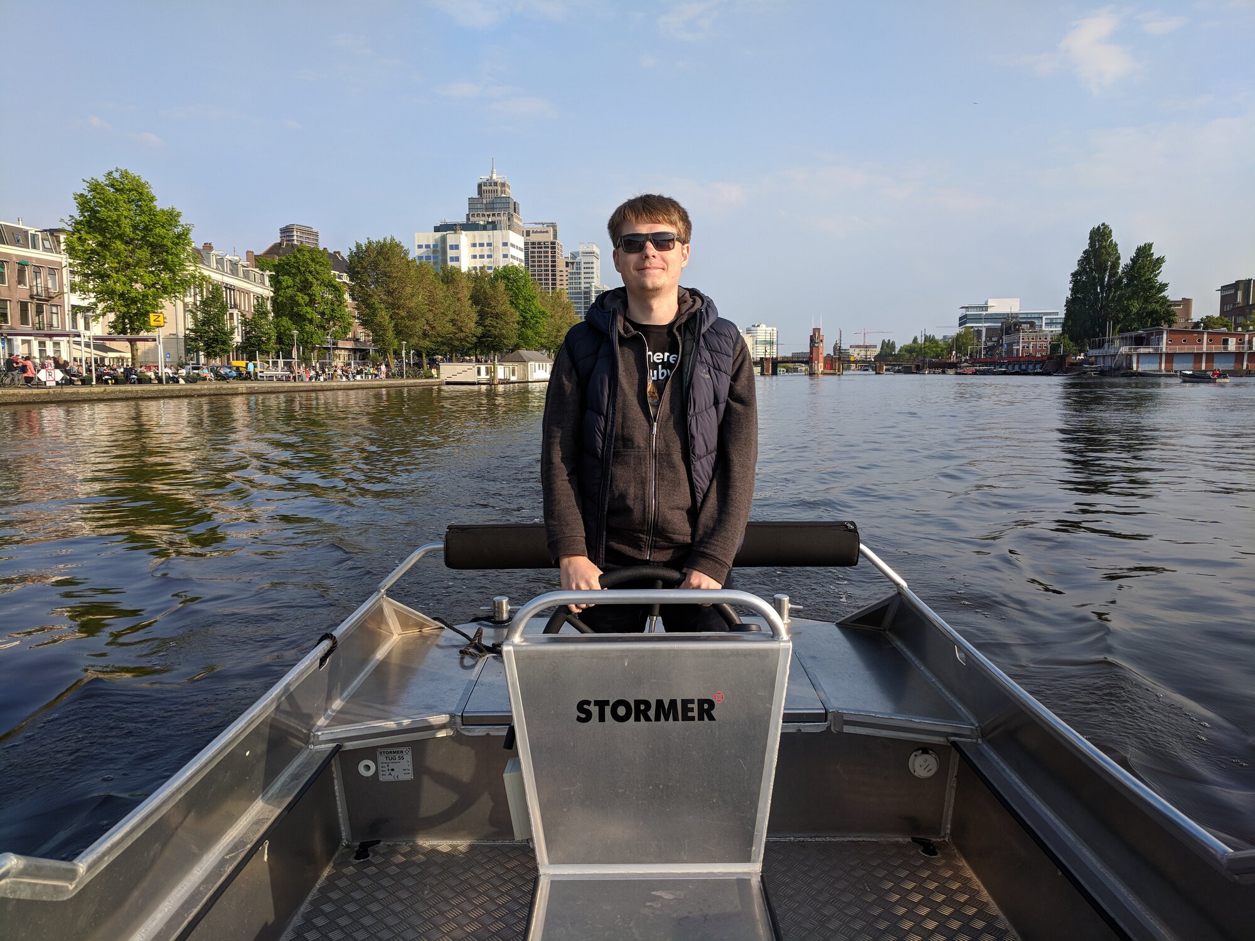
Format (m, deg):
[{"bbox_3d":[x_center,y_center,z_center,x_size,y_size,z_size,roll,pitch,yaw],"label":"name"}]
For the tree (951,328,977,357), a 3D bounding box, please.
[{"bbox_3d":[101.183,-35.954,282.782,8.000,13.545,8.000,0,6,0],"label":"tree"}]

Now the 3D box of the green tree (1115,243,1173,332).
[{"bbox_3d":[99.859,-31.489,182.691,12.000,24.887,12.000,0,6,0],"label":"green tree"}]

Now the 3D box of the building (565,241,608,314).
[{"bbox_3d":[-30.682,-119.757,694.264,27.000,94.406,25.000,-2,6,-17],"label":"building"}]

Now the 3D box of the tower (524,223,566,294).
[{"bbox_3d":[-71.540,-147.563,813.943,33.000,124.883,30.000,1,6,7],"label":"tower"}]

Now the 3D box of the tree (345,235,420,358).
[{"bbox_3d":[-29.727,-19.789,114.548,9.600,16.907,9.600,0,6,0],"label":"tree"}]

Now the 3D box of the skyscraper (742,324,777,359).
[{"bbox_3d":[139.774,-128.422,992.000,35.000,51.121,28.000,-1,6,-7],"label":"skyscraper"}]

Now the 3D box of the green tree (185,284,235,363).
[{"bbox_3d":[-38.126,-12.643,86.145,5.000,8.719,5.000,0,6,0],"label":"green tree"}]

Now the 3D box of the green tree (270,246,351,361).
[{"bbox_3d":[-33.227,-16.509,98.813,8.500,13.887,8.500,0,6,0],"label":"green tree"}]

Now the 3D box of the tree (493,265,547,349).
[{"bbox_3d":[-17.676,-24.609,155.274,9.000,18.140,9.000,0,6,0],"label":"tree"}]

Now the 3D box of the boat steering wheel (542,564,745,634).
[{"bbox_3d":[0.034,0.415,1.980,0.450,0.450,0.100,0,18,0],"label":"boat steering wheel"}]

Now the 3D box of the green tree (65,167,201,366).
[{"bbox_3d":[-37.148,-14.603,70.858,10.200,15.965,10.200,0,6,0],"label":"green tree"}]

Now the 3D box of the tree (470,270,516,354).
[{"bbox_3d":[-20.497,-22.488,144.437,7.800,16.198,7.800,0,6,0],"label":"tree"}]

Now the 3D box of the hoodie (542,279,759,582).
[{"bbox_3d":[0.054,-0.103,2.362,0.555,0.721,0.450,0,6,0],"label":"hoodie"}]

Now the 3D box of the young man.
[{"bbox_3d":[0.054,0.223,2.377,0.555,1.810,0.530,0,6,0],"label":"young man"}]

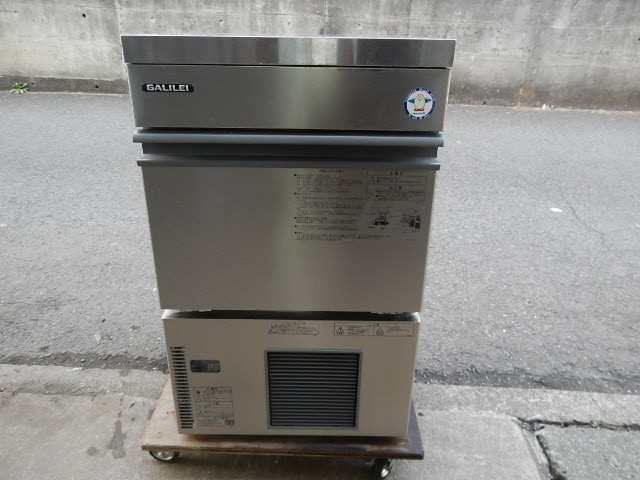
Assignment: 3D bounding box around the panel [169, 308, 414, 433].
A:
[{"bbox_3d":[-0.056,0.281,0.972,0.495,0.293,0.050,1,23,0],"label":"panel"}]

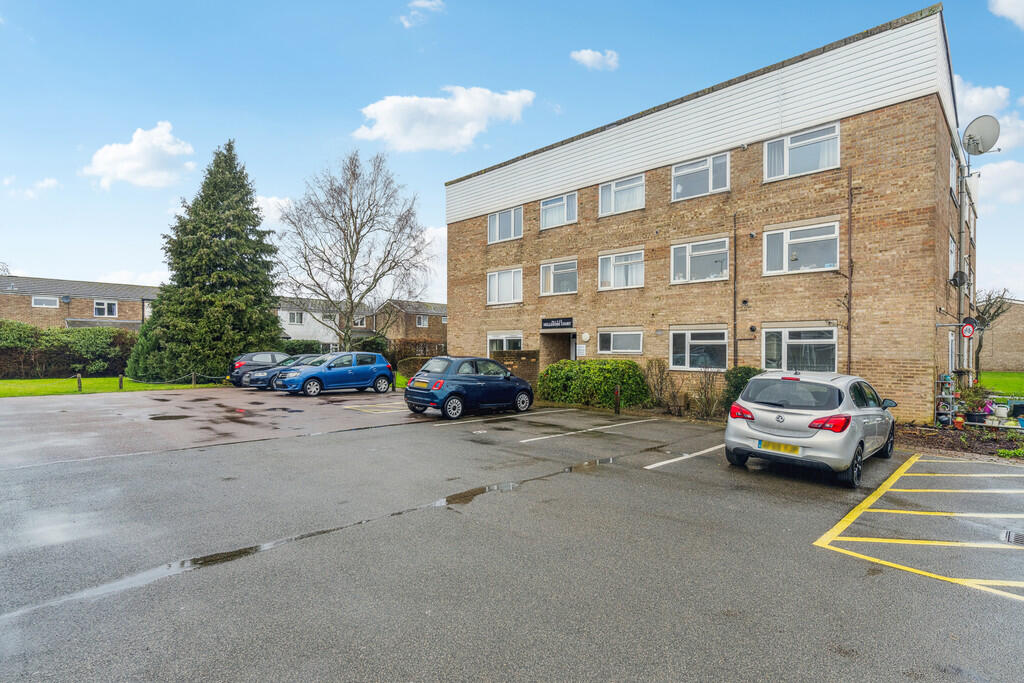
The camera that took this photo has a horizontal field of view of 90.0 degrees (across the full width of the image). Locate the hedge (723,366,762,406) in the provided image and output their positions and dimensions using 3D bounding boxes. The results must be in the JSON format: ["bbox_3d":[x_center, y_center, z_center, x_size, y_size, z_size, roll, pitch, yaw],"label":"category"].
[{"bbox_3d":[5.811,1.250,12.688,1.000,1.220,0.950,0,0,45],"label":"hedge"}]

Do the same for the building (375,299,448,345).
[{"bbox_3d":[-10.100,-1.200,57.000,6.000,6.200,8.500,0,0,45],"label":"building"}]

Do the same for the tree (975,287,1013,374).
[{"bbox_3d":[23.200,-0.300,25.000,2.500,4.500,2.500,0,0,45],"label":"tree"}]

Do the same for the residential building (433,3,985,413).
[{"bbox_3d":[7.985,-2.650,21.669,14.000,8.900,17.000,0,0,-45],"label":"residential building"}]

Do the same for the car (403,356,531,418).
[{"bbox_3d":[-0.978,1.145,13.569,3.570,1.490,1.630,0,0,-44],"label":"car"}]

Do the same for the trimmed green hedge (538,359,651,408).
[{"bbox_3d":[2.375,1.160,15.176,3.000,1.330,1.450,0,0,45],"label":"trimmed green hedge"}]

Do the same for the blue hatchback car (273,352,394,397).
[{"bbox_3d":[-6.208,1.082,18.129,1.740,1.520,4.060,0,0,43],"label":"blue hatchback car"}]

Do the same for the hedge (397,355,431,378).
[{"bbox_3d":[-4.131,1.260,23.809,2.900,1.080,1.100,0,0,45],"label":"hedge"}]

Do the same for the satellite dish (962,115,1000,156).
[{"bbox_3d":[14.260,-6.206,15.500,0.600,1.150,1.080,0,0,-8],"label":"satellite dish"}]

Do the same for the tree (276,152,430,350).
[{"bbox_3d":[-8.400,-4.050,27.000,8.000,11.800,7.800,0,0,45],"label":"tree"}]

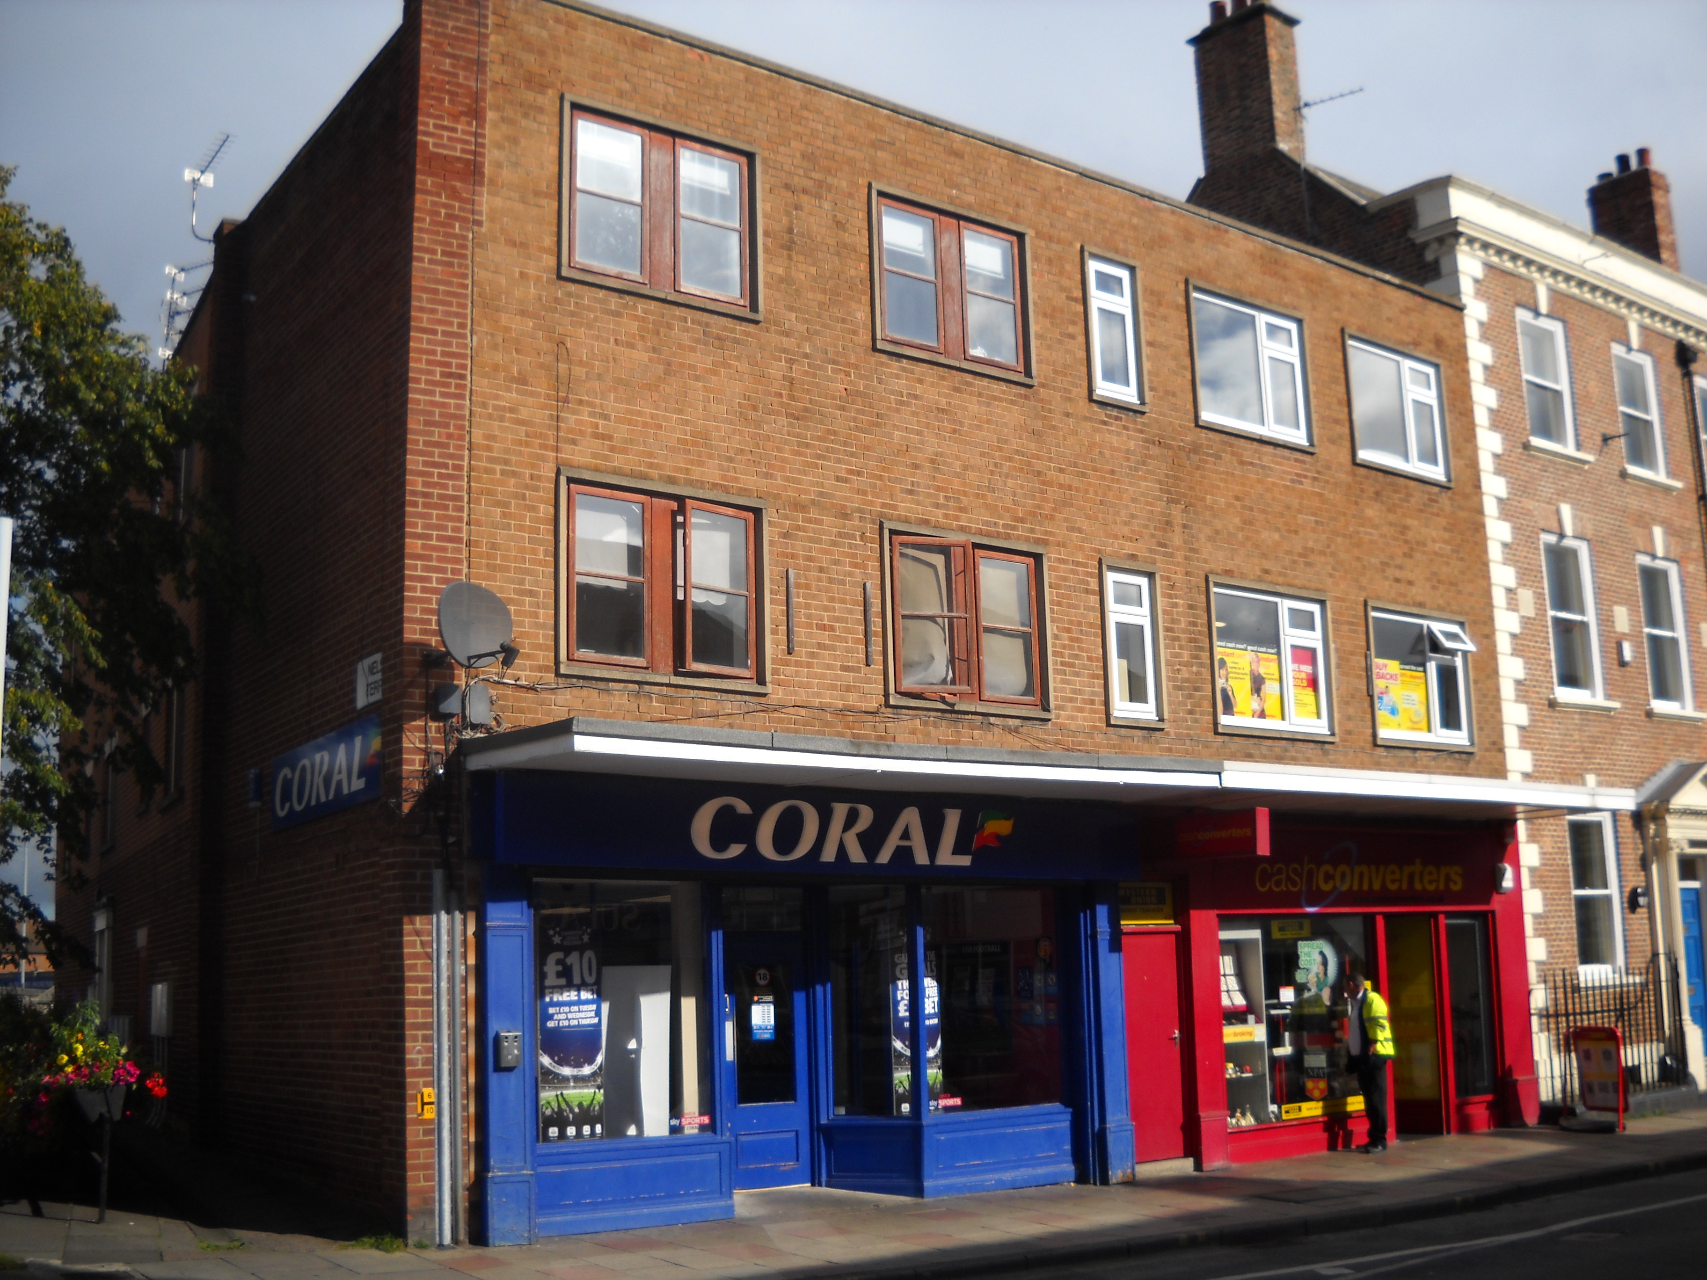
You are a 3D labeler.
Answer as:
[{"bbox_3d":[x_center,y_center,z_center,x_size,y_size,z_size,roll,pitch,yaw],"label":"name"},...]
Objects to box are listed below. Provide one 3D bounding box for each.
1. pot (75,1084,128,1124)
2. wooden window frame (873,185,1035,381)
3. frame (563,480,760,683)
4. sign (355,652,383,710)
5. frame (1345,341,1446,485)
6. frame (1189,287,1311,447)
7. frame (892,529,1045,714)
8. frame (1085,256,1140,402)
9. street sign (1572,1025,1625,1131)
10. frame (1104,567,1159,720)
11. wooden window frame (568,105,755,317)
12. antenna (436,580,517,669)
[{"bbox_3d":[-5.544,3.436,13.832,0.350,0.300,0.330,6,-13,-37],"label":"pot"},{"bbox_3d":[0.854,-3.068,16.445,1.780,1.420,0.150,6,-13,-37],"label":"wooden window frame"},{"bbox_3d":[-1.388,-0.423,13.864,1.630,1.340,0.150,6,-13,-37],"label":"frame"},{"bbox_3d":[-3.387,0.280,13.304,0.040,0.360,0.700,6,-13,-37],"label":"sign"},{"bbox_3d":[5.800,-2.440,19.980,1.500,1.330,0.130,6,-13,-37],"label":"frame"},{"bbox_3d":[3.930,-2.680,18.540,1.580,1.340,0.130,6,-13,-37],"label":"frame"},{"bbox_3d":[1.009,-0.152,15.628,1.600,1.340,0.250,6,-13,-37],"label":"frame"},{"bbox_3d":[2.450,-2.909,17.721,0.600,1.360,0.120,6,-13,-37],"label":"frame"},{"bbox_3d":[7.420,4.380,18.750,0.400,1.040,0.620,6,-13,-37],"label":"street sign"},{"bbox_3d":[2.500,0.040,16.880,0.500,1.340,0.130,6,-13,-37],"label":"frame"},{"bbox_3d":[-1.460,-3.280,14.380,1.700,1.370,0.130,6,-13,-37],"label":"wooden window frame"},{"bbox_3d":[-2.442,-0.111,12.443,0.420,0.590,0.620,-11,-14,41],"label":"antenna"}]

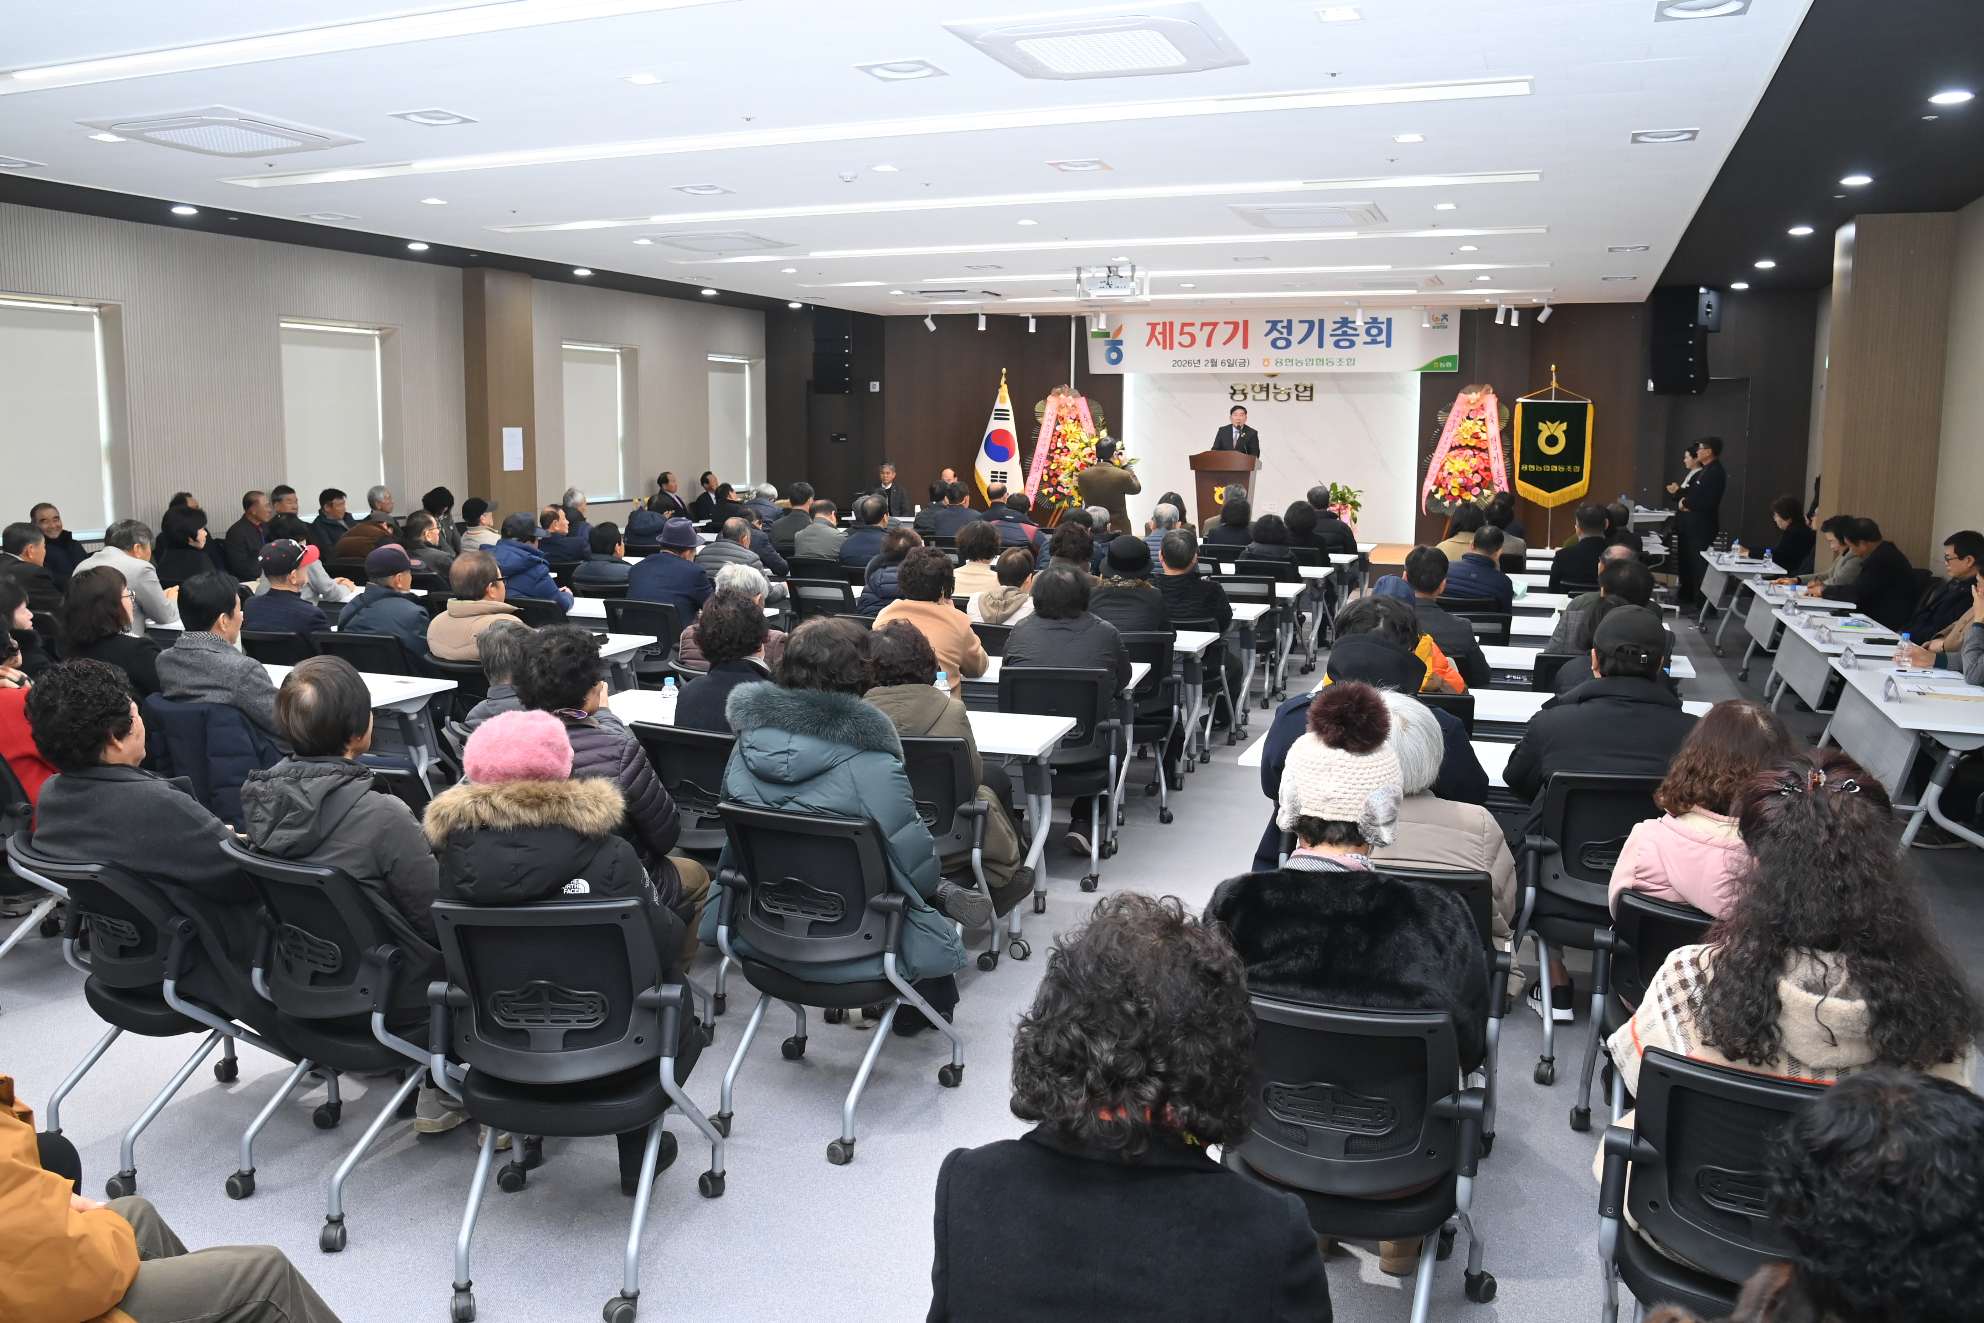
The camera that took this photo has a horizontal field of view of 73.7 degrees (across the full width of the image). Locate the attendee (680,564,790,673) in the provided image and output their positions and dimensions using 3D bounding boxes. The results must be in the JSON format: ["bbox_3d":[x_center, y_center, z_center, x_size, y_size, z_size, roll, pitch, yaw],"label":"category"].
[{"bbox_3d":[-0.906,0.206,5.338,0.480,1.210,0.680,7,12,29],"label":"attendee"}]

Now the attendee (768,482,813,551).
[{"bbox_3d":[-1.535,-0.770,10.636,0.520,1.310,0.750,6,12,28],"label":"attendee"}]

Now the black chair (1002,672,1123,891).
[{"bbox_3d":[0.276,0.415,5.405,0.570,0.880,0.560,2,10,7],"label":"black chair"}]

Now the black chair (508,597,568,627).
[{"bbox_3d":[-2.397,0.065,7.189,0.550,0.860,0.570,6,11,24],"label":"black chair"}]

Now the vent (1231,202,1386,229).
[{"bbox_3d":[2.214,-3.079,9.178,0.950,0.060,0.930,5,11,22],"label":"vent"}]

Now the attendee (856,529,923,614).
[{"bbox_3d":[-0.414,-0.068,7.011,0.520,1.280,0.780,5,11,27],"label":"attendee"}]

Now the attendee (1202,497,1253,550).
[{"bbox_3d":[1.888,-0.660,10.261,0.470,1.200,0.680,5,11,22],"label":"attendee"}]

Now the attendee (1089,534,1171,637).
[{"bbox_3d":[0.740,0.017,6.488,0.540,1.300,0.780,5,11,23],"label":"attendee"}]

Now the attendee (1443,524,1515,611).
[{"bbox_3d":[2.724,-0.167,7.545,0.520,1.240,0.700,5,11,22],"label":"attendee"}]

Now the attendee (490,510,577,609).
[{"bbox_3d":[-2.735,-0.229,7.830,0.550,1.300,0.800,6,11,31],"label":"attendee"}]

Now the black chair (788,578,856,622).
[{"bbox_3d":[-1.024,-0.102,8.276,0.550,0.860,0.570,4,10,15],"label":"black chair"}]

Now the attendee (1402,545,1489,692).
[{"bbox_3d":[1.968,0.106,6.034,0.540,1.290,0.800,5,11,25],"label":"attendee"}]

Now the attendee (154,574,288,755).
[{"bbox_3d":[-2.482,0.293,4.638,0.540,1.250,0.700,6,12,28],"label":"attendee"}]

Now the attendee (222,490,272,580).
[{"bbox_3d":[-5.109,-0.548,9.555,0.750,1.320,0.520,-1,10,-6],"label":"attendee"}]

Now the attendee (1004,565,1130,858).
[{"bbox_3d":[0.317,0.212,5.469,0.540,1.260,0.750,3,10,17],"label":"attendee"}]

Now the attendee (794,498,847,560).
[{"bbox_3d":[-1.140,-0.552,9.645,0.480,1.260,0.720,6,11,24],"label":"attendee"}]

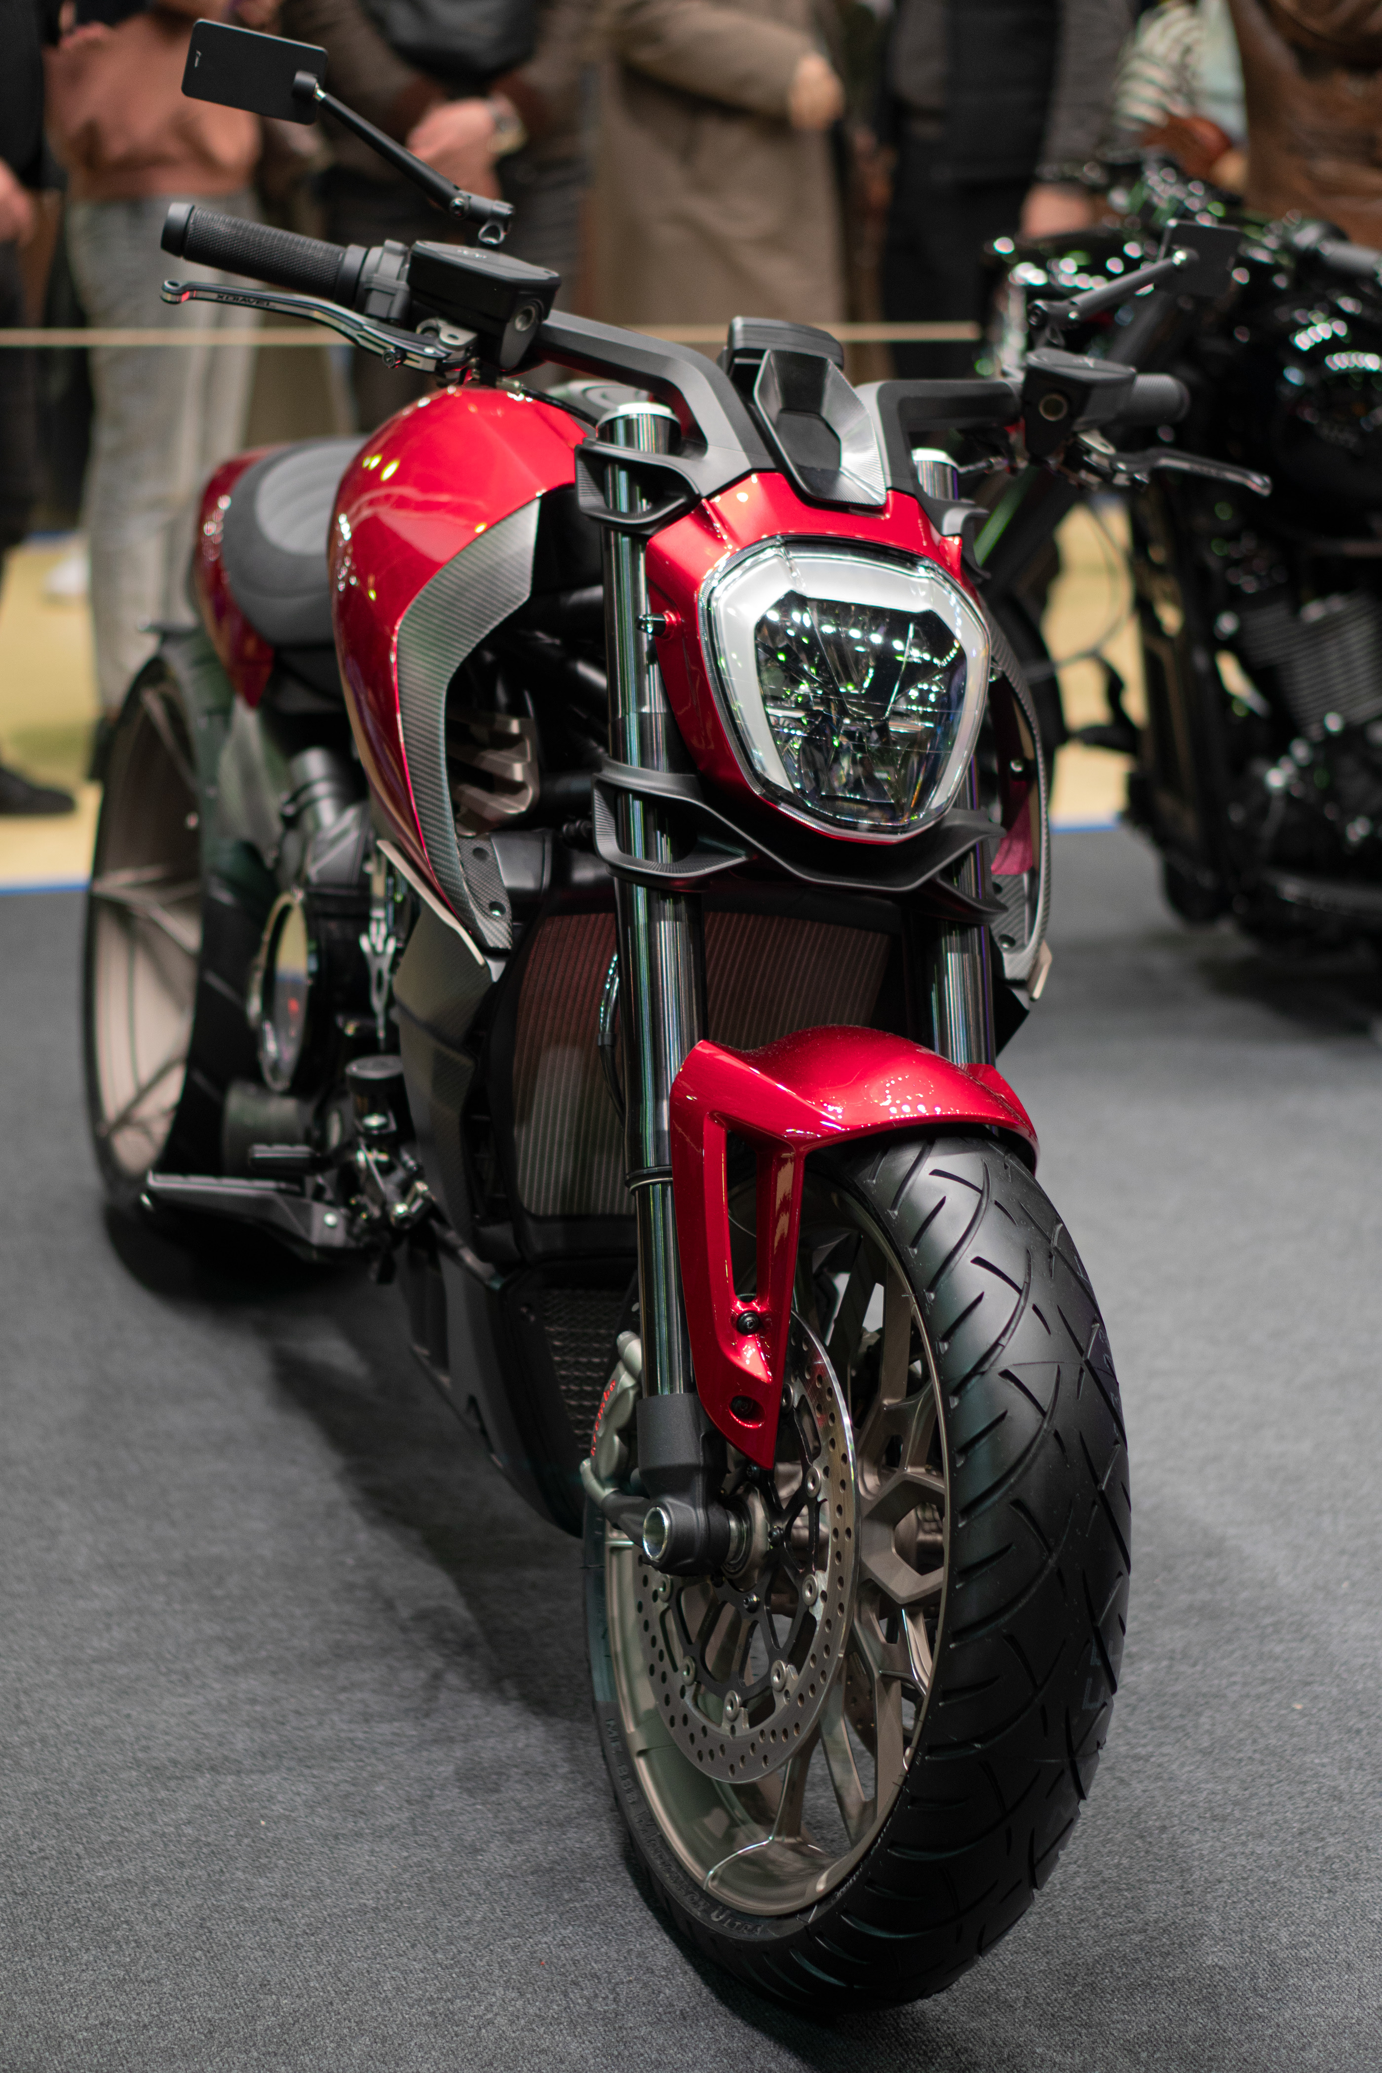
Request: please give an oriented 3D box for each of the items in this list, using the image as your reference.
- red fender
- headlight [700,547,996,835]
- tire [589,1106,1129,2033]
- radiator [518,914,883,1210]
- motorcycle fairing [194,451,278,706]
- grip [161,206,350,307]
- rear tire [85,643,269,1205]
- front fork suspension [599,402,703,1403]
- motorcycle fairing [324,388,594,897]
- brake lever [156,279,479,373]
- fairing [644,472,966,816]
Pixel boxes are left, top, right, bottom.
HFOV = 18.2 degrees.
[{"bbox_3d":[0.111,0.127,3.019,0.205,0.290,0.290,5,13,-26],"label":"red fender"},{"bbox_3d":[0.112,-0.253,3.084,0.215,0.210,0.130,5,1,-26],"label":"headlight"},{"bbox_3d":[0.101,0.349,3.001,0.130,0.641,0.641,5,13,-26],"label":"tire"},{"bbox_3d":[0.003,0.023,3.309,0.295,0.240,0.060,2,17,-20],"label":"radiator"},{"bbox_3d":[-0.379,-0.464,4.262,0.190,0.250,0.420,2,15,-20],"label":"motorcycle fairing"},{"bbox_3d":[-0.316,-0.572,3.148,0.139,0.042,0.042,13,10,-5],"label":"grip"},{"bbox_3d":[-0.430,-0.096,4.490,0.280,0.662,0.662,2,15,-20],"label":"rear tire"},{"bbox_3d":[-0.027,-0.104,3.067,0.060,0.736,0.060,-2,-14,0],"label":"front fork suspension"},{"bbox_3d":[-0.179,-0.329,3.398,0.210,0.340,0.600,4,12,-19],"label":"motorcycle fairing"},{"bbox_3d":[-0.263,-0.506,3.049,0.224,0.034,0.060,8,11,-4],"label":"brake lever"},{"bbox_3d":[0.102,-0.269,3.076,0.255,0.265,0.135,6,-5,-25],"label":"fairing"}]

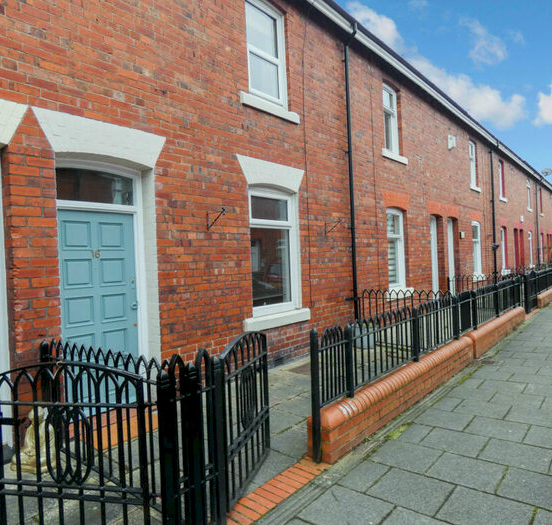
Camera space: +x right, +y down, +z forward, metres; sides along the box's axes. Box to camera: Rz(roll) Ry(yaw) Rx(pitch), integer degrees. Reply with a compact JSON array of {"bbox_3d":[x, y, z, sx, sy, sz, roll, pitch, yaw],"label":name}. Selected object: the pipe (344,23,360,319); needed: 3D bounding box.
[{"bbox_3d":[1.415,-1.362,7.116,0.260,5.550,0.090,-2,0,41],"label":"pipe"}]

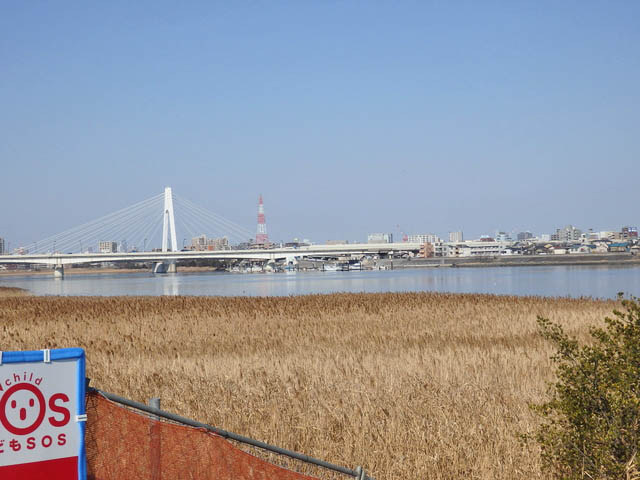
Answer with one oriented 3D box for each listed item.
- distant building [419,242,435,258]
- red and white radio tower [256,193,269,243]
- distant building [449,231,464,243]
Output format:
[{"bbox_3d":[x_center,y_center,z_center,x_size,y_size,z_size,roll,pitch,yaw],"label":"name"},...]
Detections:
[{"bbox_3d":[71.660,7.720,745.000,7.000,12.200,8.000,-2,-1,30],"label":"distant building"},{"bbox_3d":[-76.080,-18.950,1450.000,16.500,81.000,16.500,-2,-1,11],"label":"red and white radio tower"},{"bbox_3d":[209.190,6.440,1700.000,20.500,36.000,15.000,-1,-1,7],"label":"distant building"}]

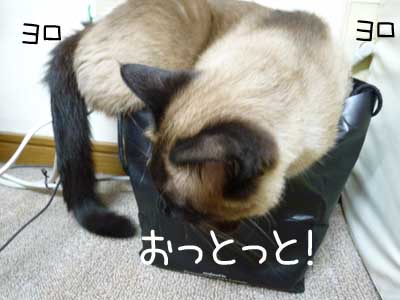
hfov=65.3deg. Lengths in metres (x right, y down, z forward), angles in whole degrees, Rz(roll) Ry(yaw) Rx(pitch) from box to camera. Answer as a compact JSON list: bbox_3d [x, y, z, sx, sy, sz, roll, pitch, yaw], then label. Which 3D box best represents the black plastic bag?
[{"bbox_3d":[0.047,0.032,0.387,0.222,0.245,0.135,7,37,10],"label":"black plastic bag"}]

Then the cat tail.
[{"bbox_3d":[-0.136,-0.010,0.413,0.098,0.275,0.075,5,36,6],"label":"cat tail"}]

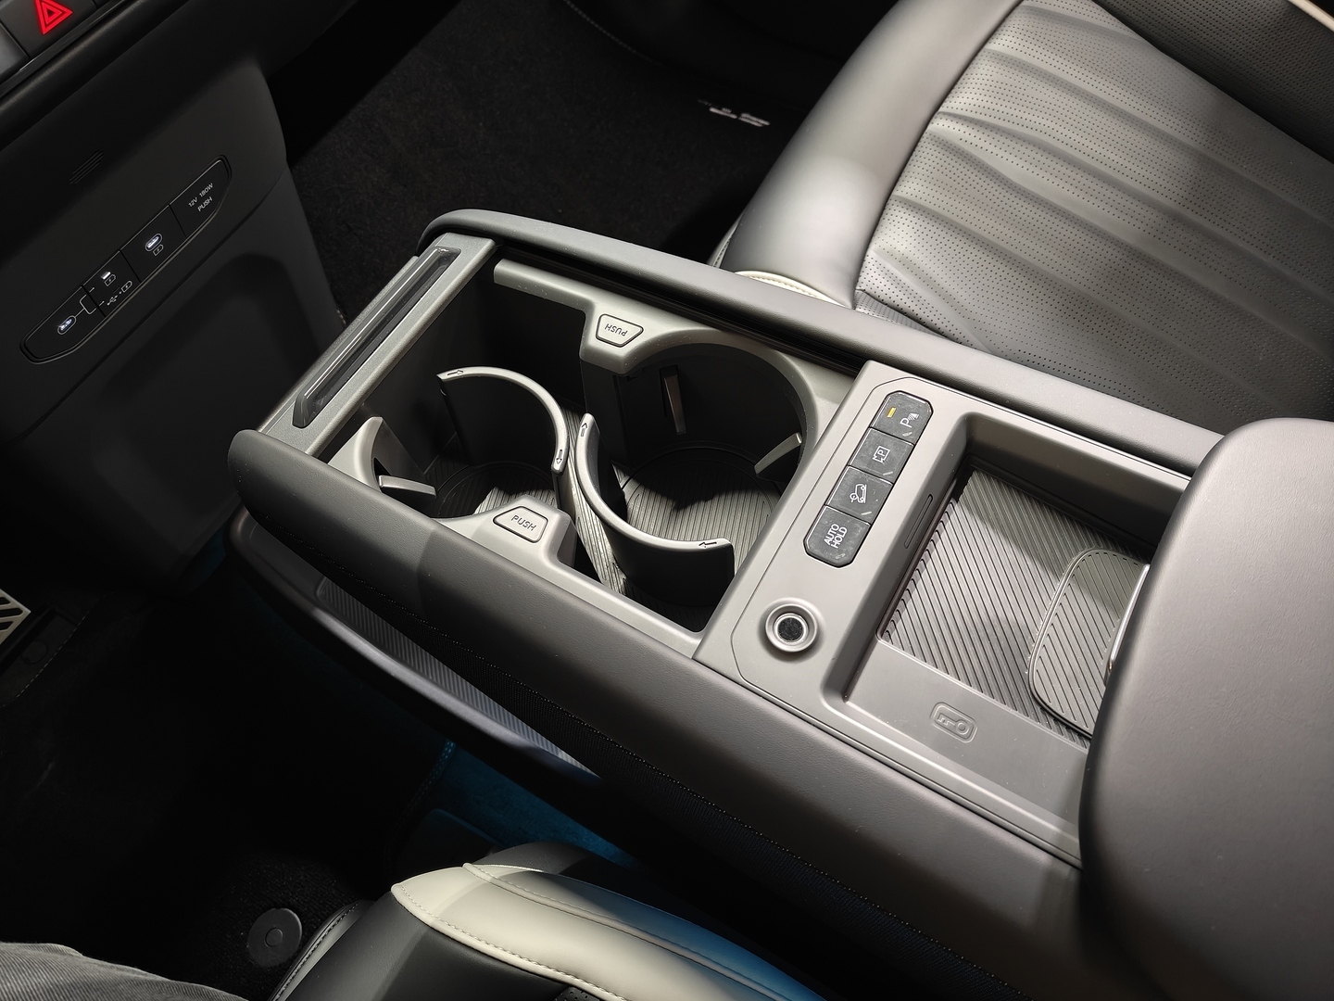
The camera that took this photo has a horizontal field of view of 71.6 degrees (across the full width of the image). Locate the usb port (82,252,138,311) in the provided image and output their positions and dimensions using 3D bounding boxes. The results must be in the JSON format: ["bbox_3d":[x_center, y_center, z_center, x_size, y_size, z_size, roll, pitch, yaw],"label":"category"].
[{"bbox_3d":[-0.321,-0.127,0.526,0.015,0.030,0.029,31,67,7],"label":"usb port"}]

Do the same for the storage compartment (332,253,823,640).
[{"bbox_3d":[-0.034,-0.010,0.443,0.195,0.098,0.143,25,66,19],"label":"storage compartment"}]

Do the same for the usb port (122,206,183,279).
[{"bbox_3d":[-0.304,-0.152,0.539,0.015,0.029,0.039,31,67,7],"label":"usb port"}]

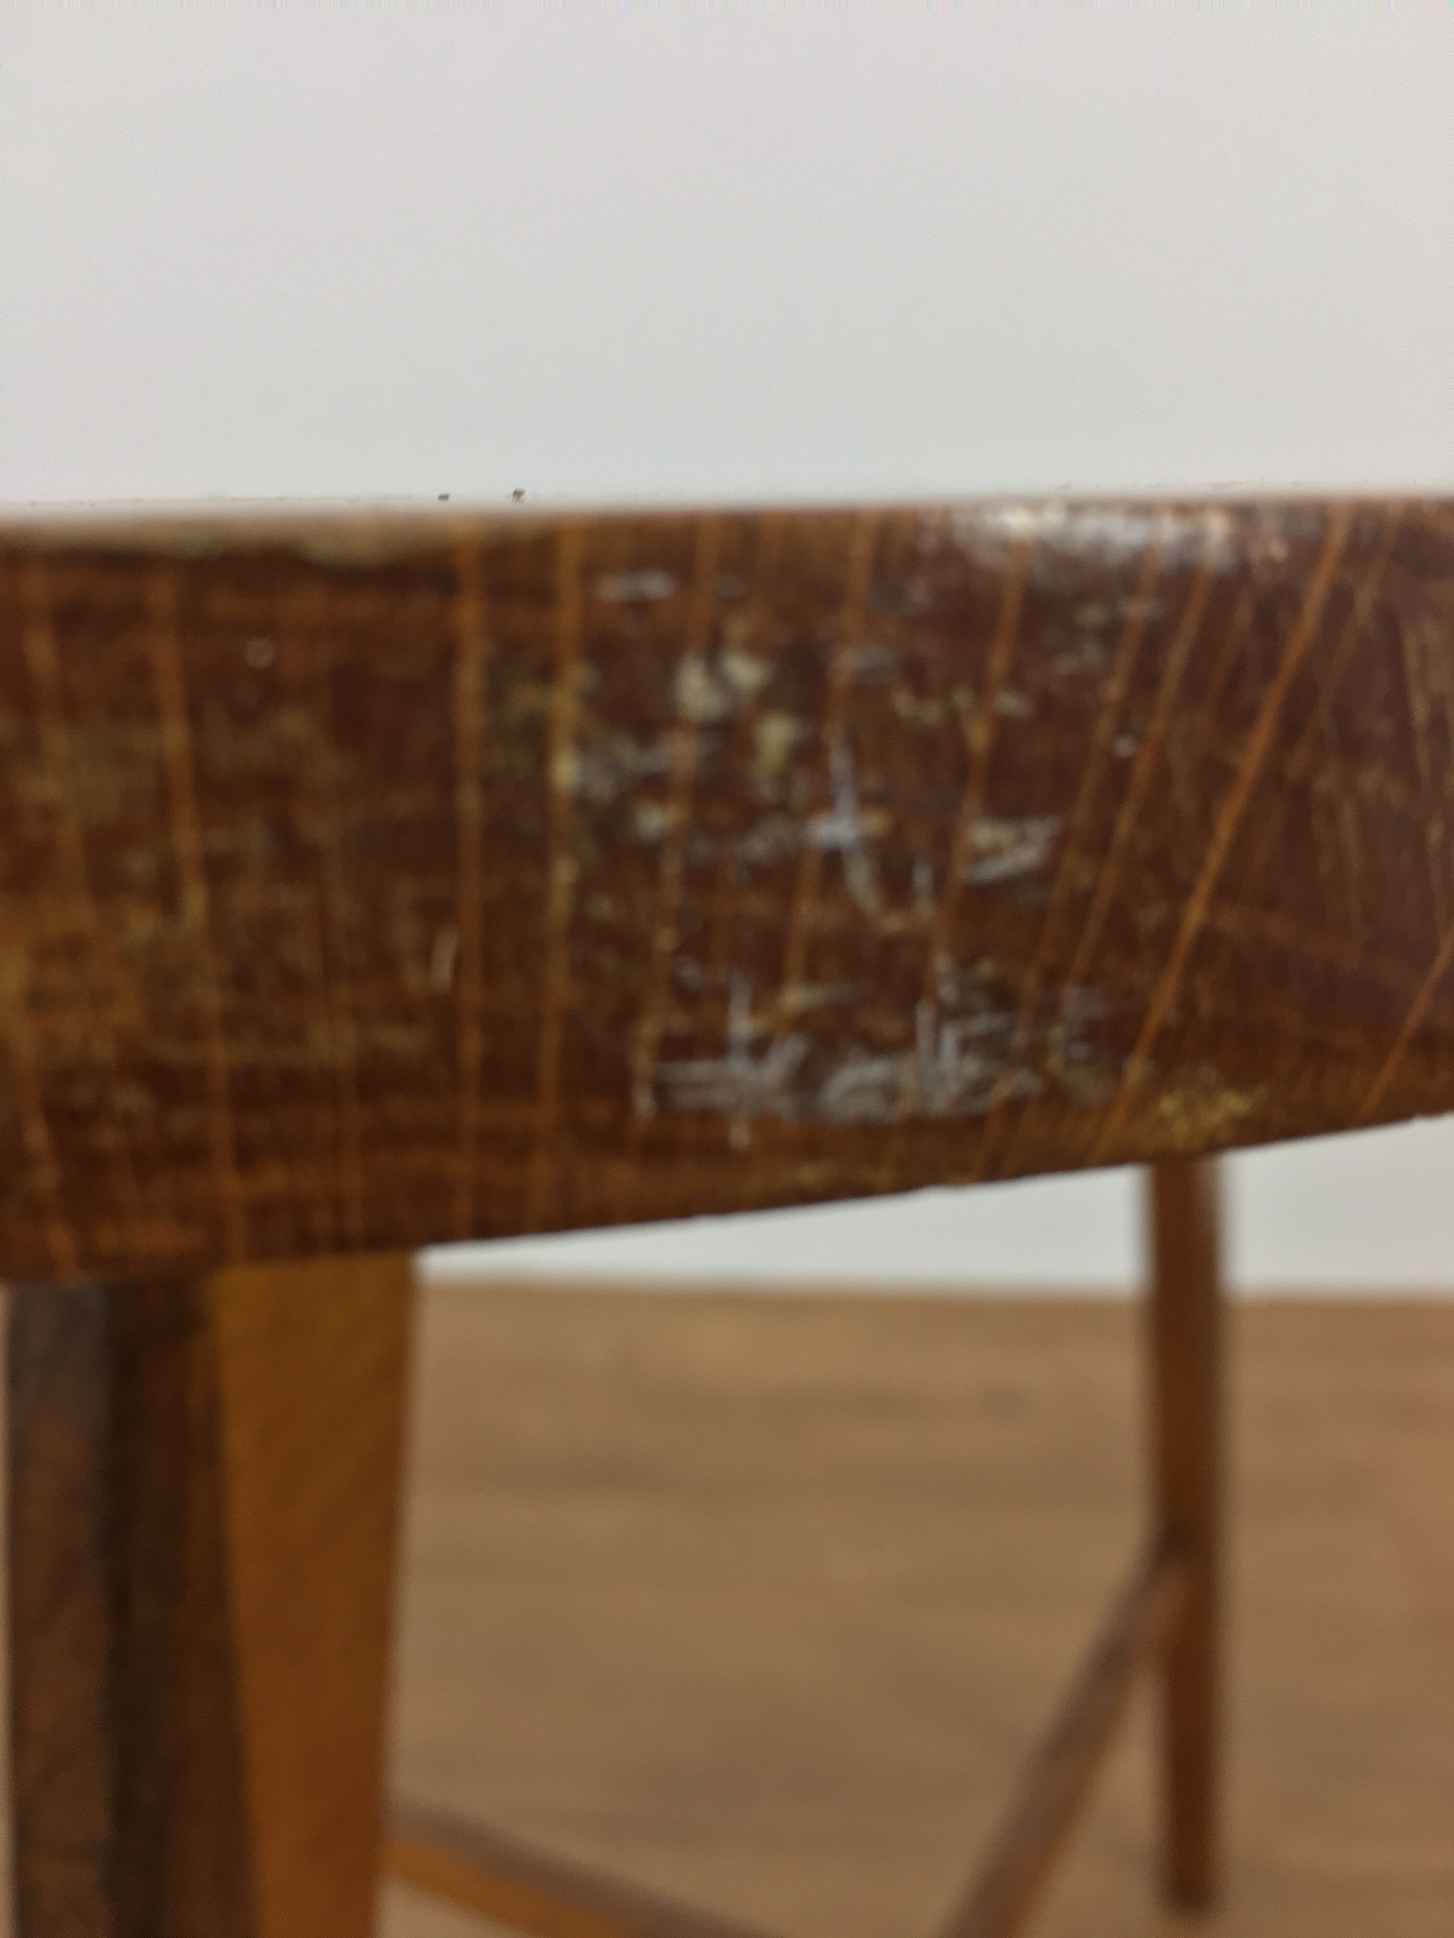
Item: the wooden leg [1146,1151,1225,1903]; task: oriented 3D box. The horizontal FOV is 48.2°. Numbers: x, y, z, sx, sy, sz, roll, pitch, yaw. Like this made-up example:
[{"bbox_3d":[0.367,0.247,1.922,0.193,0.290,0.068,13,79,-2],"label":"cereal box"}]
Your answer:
[{"bbox_3d":[0.141,0.124,0.497,0.028,0.439,0.028,9,27,34],"label":"wooden leg"}]

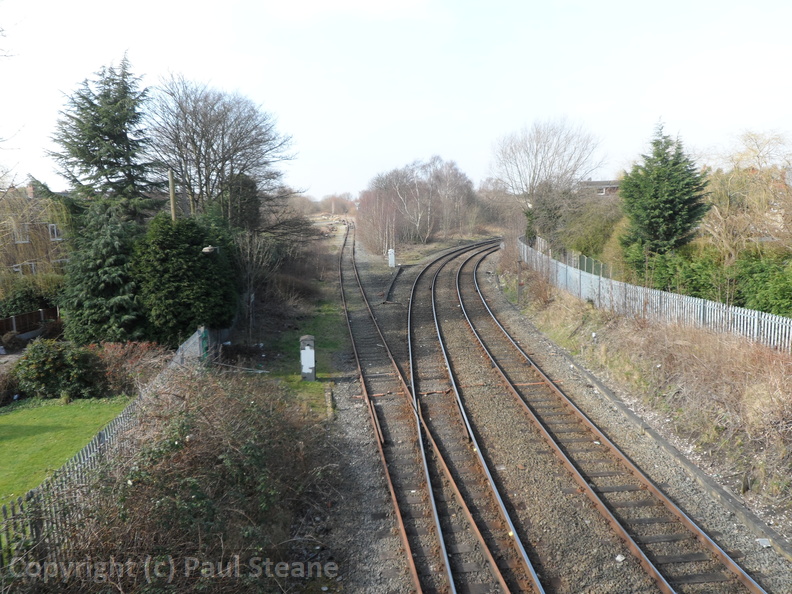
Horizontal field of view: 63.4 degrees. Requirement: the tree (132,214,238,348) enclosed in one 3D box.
[{"bbox_3d":[-9.261,-0.497,28.903,4.700,6.400,4.500,-1,8,0],"label":"tree"}]

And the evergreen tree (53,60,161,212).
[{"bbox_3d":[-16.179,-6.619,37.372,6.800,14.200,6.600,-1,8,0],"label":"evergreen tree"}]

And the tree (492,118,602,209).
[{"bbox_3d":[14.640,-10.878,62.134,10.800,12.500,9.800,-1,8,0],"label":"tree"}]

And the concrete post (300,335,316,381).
[{"bbox_3d":[-3.410,2.370,24.995,0.530,1.770,0.500,-1,8,0],"label":"concrete post"}]

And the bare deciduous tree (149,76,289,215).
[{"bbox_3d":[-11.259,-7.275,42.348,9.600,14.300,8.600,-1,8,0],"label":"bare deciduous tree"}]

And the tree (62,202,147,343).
[{"bbox_3d":[-12.988,-0.857,29.442,4.100,6.900,4.100,-1,8,0],"label":"tree"}]

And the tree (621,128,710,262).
[{"bbox_3d":[14.608,-4.710,35.246,4.900,9.300,4.700,-1,8,0],"label":"tree"}]

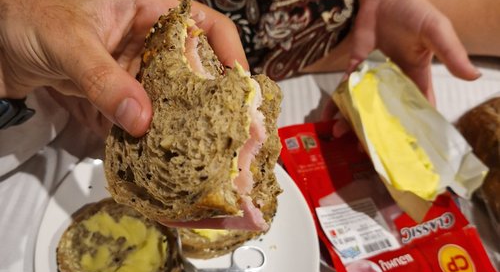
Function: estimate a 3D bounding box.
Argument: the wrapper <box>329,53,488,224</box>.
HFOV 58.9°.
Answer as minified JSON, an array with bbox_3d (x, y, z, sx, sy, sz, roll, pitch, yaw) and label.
[{"bbox_3d":[0.142,-0.002,0.398,0.082,0.040,0.150,-24,75,-1],"label":"wrapper"}]

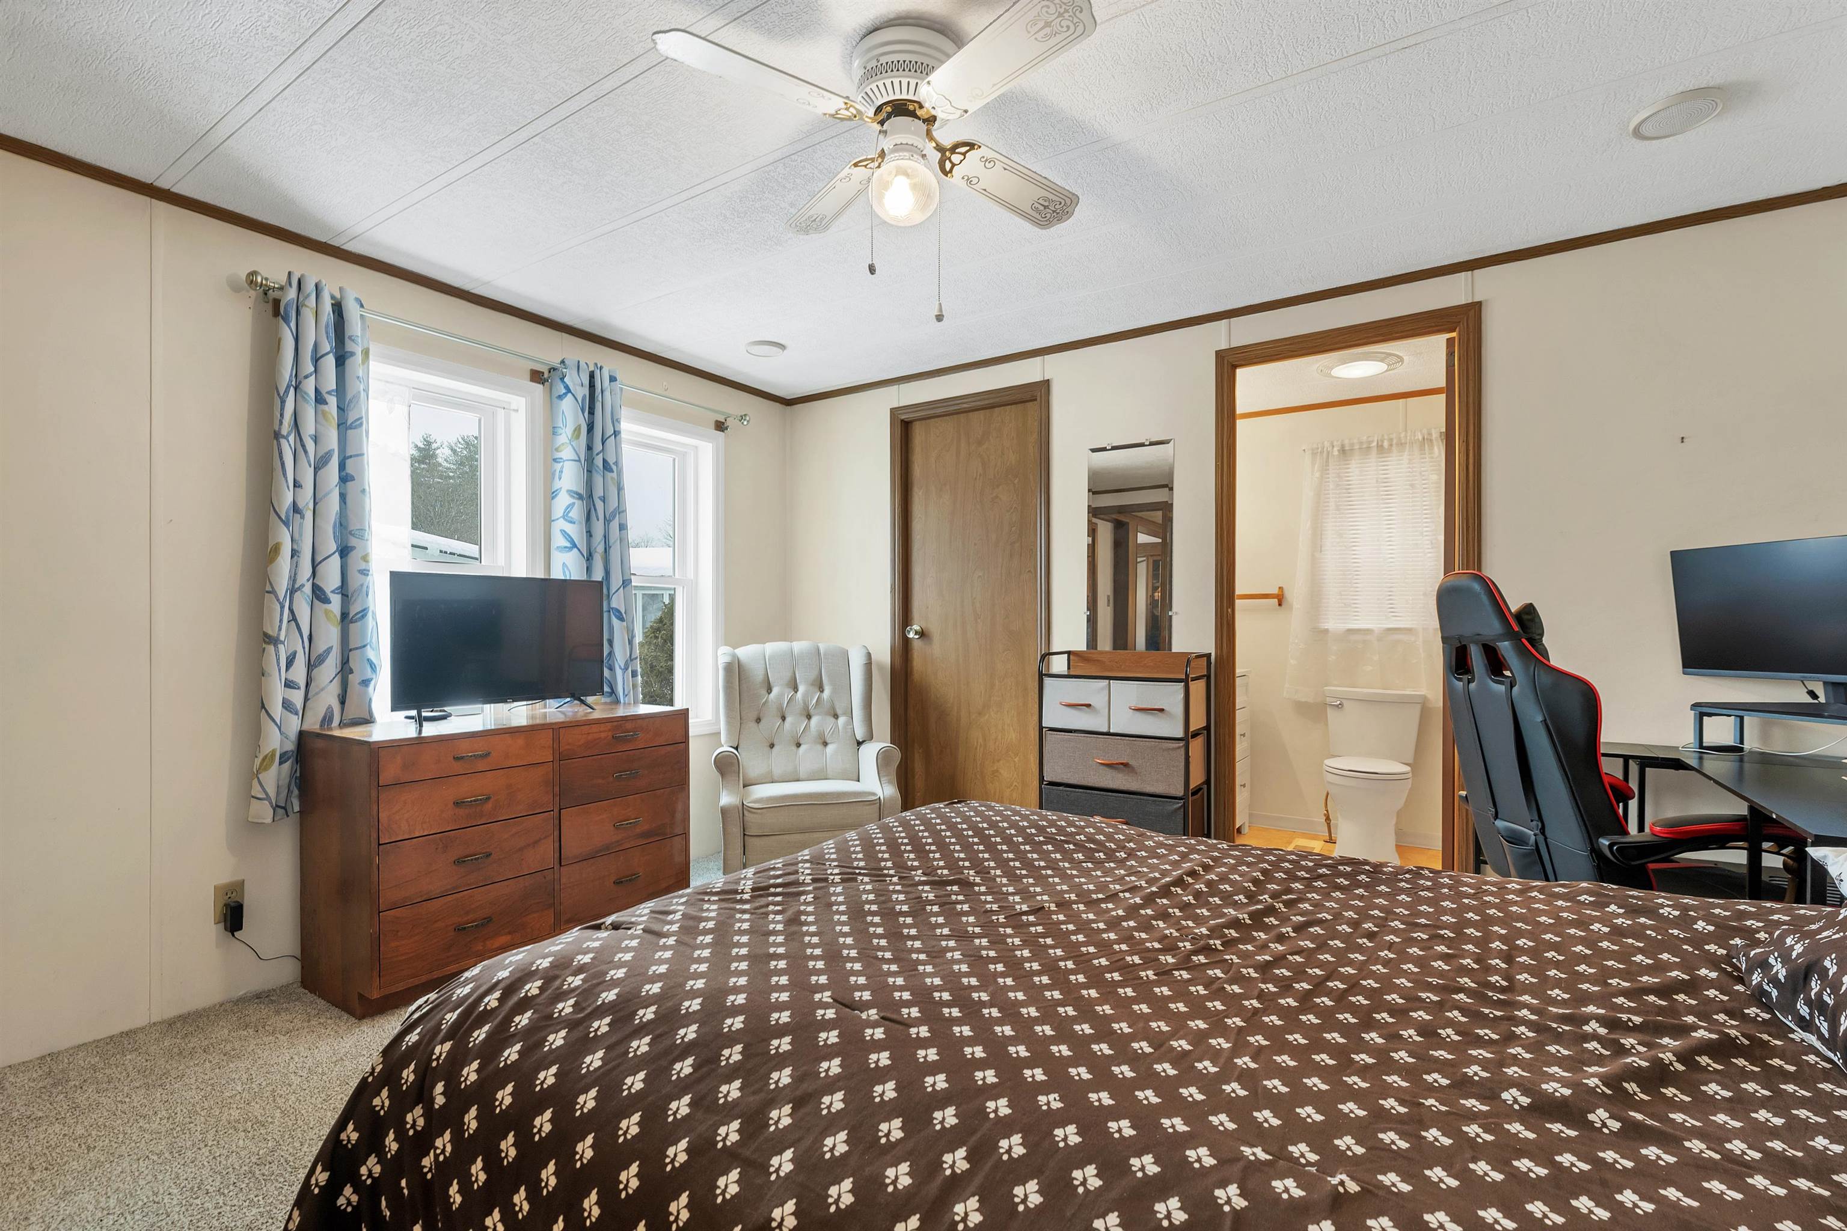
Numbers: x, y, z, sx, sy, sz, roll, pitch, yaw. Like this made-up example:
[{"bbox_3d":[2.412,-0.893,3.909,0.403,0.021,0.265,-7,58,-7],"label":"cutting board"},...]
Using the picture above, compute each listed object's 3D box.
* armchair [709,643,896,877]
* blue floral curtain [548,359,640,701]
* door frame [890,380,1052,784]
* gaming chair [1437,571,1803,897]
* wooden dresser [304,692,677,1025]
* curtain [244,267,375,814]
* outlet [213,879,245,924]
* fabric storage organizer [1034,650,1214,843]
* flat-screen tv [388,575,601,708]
[{"bbox_3d":[-0.537,0.634,3.314,0.720,1.020,0.800,0,0,-14],"label":"armchair"},{"bbox_3d":[-1.333,-0.195,3.142,0.110,1.610,0.370,0,0,34],"label":"blue floral curtain"},{"bbox_3d":[0.198,0.067,3.569,0.835,2.140,0.060,0,0,32],"label":"door frame"},{"bbox_3d":[1.740,0.509,1.986,0.700,1.210,0.670,0,0,1],"label":"gaming chair"},{"bbox_3d":[-1.407,0.749,2.669,0.440,0.770,1.090,0,0,34],"label":"wooden dresser"},{"bbox_3d":[-1.873,-0.208,2.379,0.115,1.620,0.325,0,0,34],"label":"curtain"},{"bbox_3d":[-2.044,0.846,2.270,0.015,0.115,0.071,0,0,34],"label":"outlet"},{"bbox_3d":[0.779,0.644,2.994,0.590,0.985,0.305,0,0,32],"label":"fabric storage organizer"},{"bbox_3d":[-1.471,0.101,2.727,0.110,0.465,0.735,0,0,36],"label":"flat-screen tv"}]

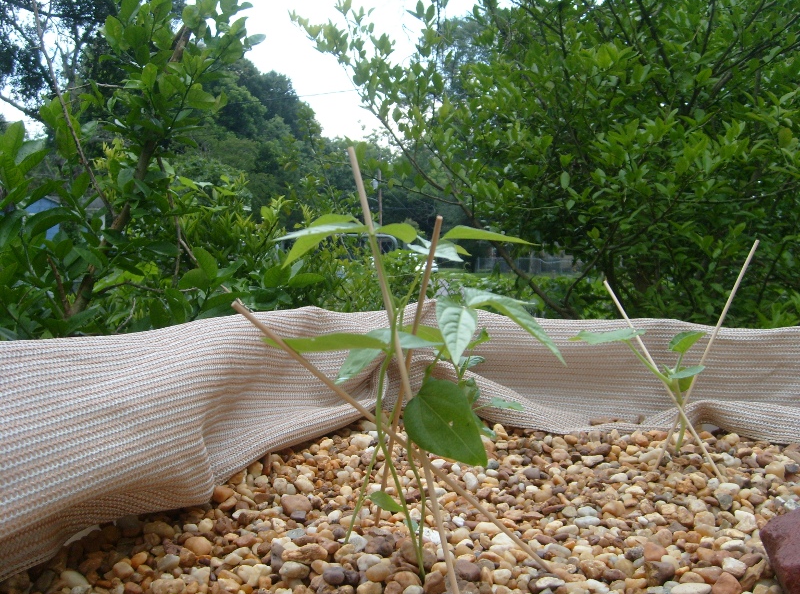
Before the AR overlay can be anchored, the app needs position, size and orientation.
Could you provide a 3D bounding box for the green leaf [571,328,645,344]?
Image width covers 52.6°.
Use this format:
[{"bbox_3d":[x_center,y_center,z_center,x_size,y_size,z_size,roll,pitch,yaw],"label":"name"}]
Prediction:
[{"bbox_3d":[0.198,0.037,0.770,0.070,0.015,0.045,0,3,-6],"label":"green leaf"}]

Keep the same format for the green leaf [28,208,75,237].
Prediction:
[{"bbox_3d":[-0.603,-0.129,1.400,0.090,0.050,0.045,-1,3,-11],"label":"green leaf"}]

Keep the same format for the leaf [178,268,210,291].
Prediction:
[{"bbox_3d":[-0.381,-0.033,1.500,0.062,0.044,0.035,-1,3,-17],"label":"leaf"}]

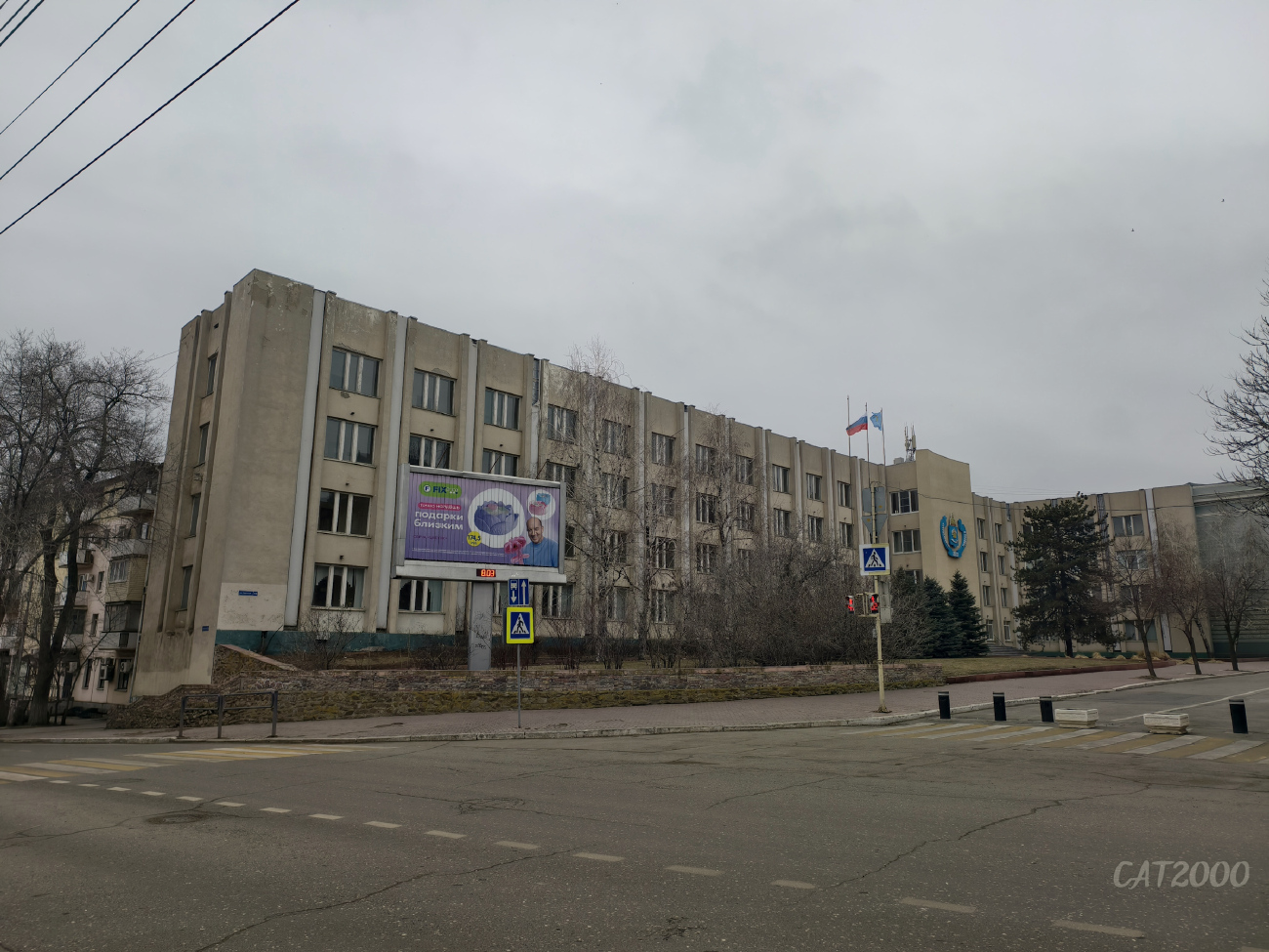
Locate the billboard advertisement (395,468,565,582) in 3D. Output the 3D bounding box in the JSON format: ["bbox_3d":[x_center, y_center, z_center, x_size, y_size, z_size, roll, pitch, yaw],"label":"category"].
[{"bbox_3d":[-5.530,1.880,31.300,6.300,3.800,0.450,7,-14,-26],"label":"billboard advertisement"}]

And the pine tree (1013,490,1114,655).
[{"bbox_3d":[36.565,8.591,72.448,7.600,13.600,7.400,-6,-14,26],"label":"pine tree"}]

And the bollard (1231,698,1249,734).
[{"bbox_3d":[12.940,5.139,18.075,0.240,0.710,0.240,-8,-15,34],"label":"bollard"}]

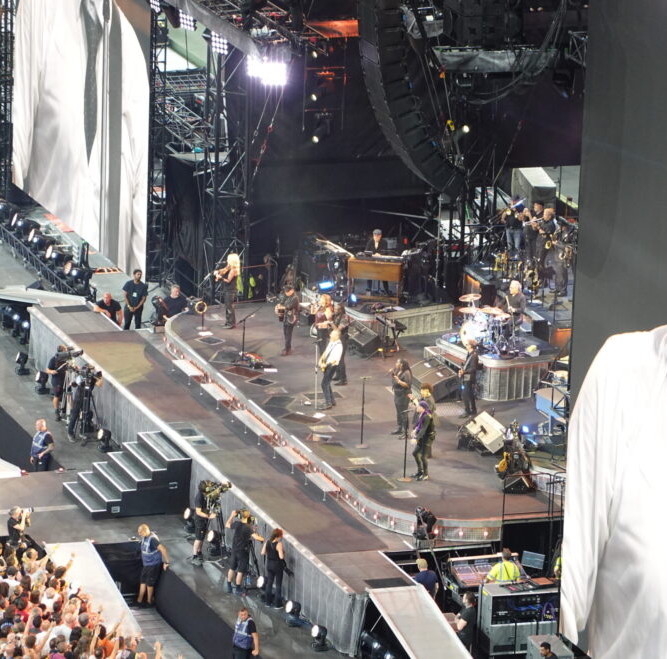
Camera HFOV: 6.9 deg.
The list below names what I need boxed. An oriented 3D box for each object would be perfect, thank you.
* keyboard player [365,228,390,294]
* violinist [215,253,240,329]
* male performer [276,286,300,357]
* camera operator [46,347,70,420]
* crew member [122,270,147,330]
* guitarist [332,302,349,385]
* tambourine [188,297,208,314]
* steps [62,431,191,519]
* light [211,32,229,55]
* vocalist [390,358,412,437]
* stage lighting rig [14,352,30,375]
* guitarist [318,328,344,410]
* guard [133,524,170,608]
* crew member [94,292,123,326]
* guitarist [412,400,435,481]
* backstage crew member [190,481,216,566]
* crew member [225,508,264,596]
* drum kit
[{"bbox_3d":[1.055,-1.581,126.914,0.520,1.560,0.480,5,17,10],"label":"keyboard player"},{"bbox_3d":[-2.383,-0.899,125.848,0.540,1.730,0.460,0,16,-8],"label":"violinist"},{"bbox_3d":[-1.004,-0.201,122.568,0.480,1.620,0.550,-6,17,-25],"label":"male performer"},{"bbox_3d":[-6.327,1.211,126.391,0.480,1.780,0.520,-7,17,-30],"label":"camera operator"},{"bbox_3d":[-4.619,-0.477,127.410,0.570,1.840,0.360,2,16,0],"label":"crew member"},{"bbox_3d":[0.187,0.307,120.589,0.420,1.760,0.520,-6,18,-27],"label":"guitarist"},{"bbox_3d":[-2.957,-0.504,123.068,0.270,0.270,0.070,4,17,9],"label":"tambourine"},{"bbox_3d":[-4.506,3.196,119.980,2.237,1.233,2.265,-3,15,-18],"label":"steps"},{"bbox_3d":[-2.541,-6.430,123.500,0.220,0.500,0.520,-18,31,-33],"label":"light"},{"bbox_3d":[1.454,1.486,116.591,0.420,1.720,0.500,-5,17,-23],"label":"vocalist"},{"bbox_3d":[-7.184,0.781,126.760,0.360,0.490,0.340,-3,17,-17],"label":"stage lighting rig"},{"bbox_3d":[-0.038,0.852,120.111,0.530,1.740,0.500,-6,18,-24],"label":"guitarist"},{"bbox_3d":[-3.748,4.841,112.200,0.520,1.770,0.580,-9,19,-33],"label":"guard"},{"bbox_3d":[-5.378,-0.017,131.309,0.580,1.760,0.420,7,15,20],"label":"crew member"},{"bbox_3d":[1.892,2.291,116.123,0.460,1.720,0.520,-4,15,-20],"label":"guitarist"},{"bbox_3d":[-2.689,3.982,112.740,0.450,1.750,0.520,-6,18,-27],"label":"backstage crew member"},{"bbox_3d":[-1.883,4.602,113.694,0.680,1.790,0.520,10,17,29],"label":"crew member"},{"bbox_3d":[3.411,-0.066,120.102,1.200,1.150,1.700,-4,17,-19],"label":"drum kit"}]

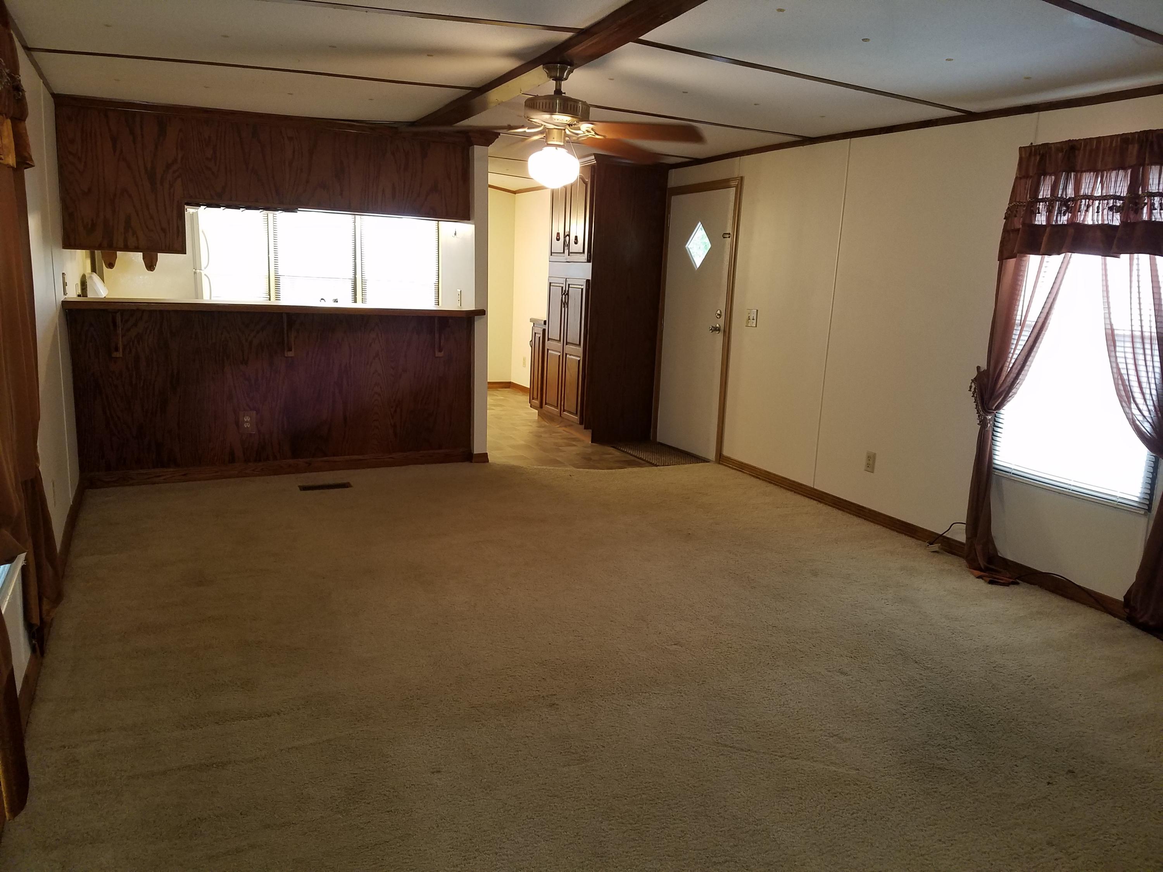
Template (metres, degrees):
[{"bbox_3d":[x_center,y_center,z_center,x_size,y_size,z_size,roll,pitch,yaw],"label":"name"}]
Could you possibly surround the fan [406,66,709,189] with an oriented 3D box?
[{"bbox_3d":[-0.108,-1.301,3.681,1.300,0.500,1.300,-3,12,-25],"label":"fan"}]

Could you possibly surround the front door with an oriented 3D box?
[{"bbox_3d":[0.852,-0.827,6.504,0.055,1.920,0.850,-3,12,-25],"label":"front door"}]

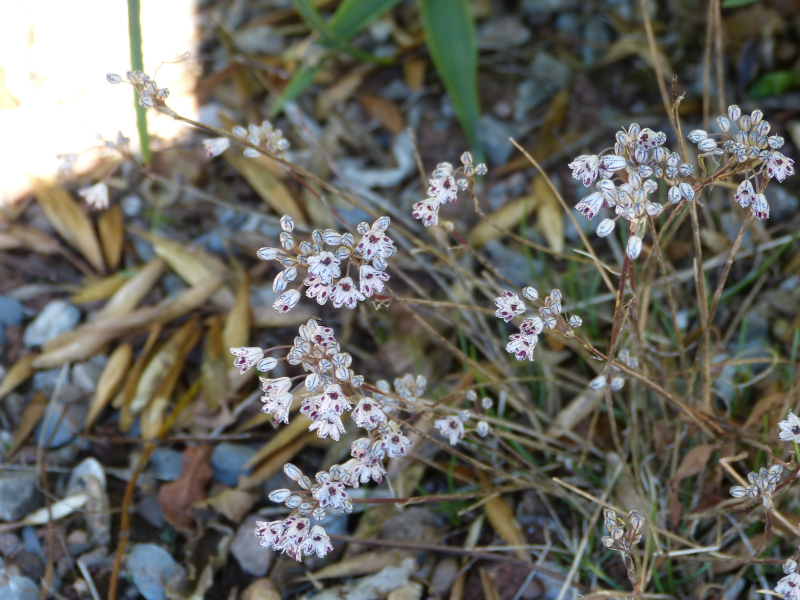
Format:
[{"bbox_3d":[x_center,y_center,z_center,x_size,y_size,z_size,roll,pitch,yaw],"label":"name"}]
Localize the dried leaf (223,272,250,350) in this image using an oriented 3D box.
[{"bbox_3d":[-0.052,0.004,0.836,0.007,0.008,0.037,2,42,3],"label":"dried leaf"}]

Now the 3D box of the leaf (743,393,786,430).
[{"bbox_3d":[0.112,0.035,0.791,0.021,0.010,0.005,-32,51,-30],"label":"leaf"}]

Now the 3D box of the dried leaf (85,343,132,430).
[{"bbox_3d":[-0.092,0.027,0.811,0.007,0.007,0.040,9,43,10],"label":"dried leaf"}]

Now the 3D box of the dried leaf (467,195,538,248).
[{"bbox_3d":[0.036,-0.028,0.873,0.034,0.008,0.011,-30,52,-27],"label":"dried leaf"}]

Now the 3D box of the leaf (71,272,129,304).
[{"bbox_3d":[-0.099,-0.004,0.849,0.022,0.006,0.007,-26,48,-26],"label":"leaf"}]

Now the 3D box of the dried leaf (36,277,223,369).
[{"bbox_3d":[-0.086,0.007,0.821,0.070,0.010,0.014,-20,47,-19],"label":"dried leaf"}]

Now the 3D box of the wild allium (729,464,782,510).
[{"bbox_3d":[0.094,0.050,0.680,0.014,0.012,0.012,0,42,0],"label":"wild allium"}]

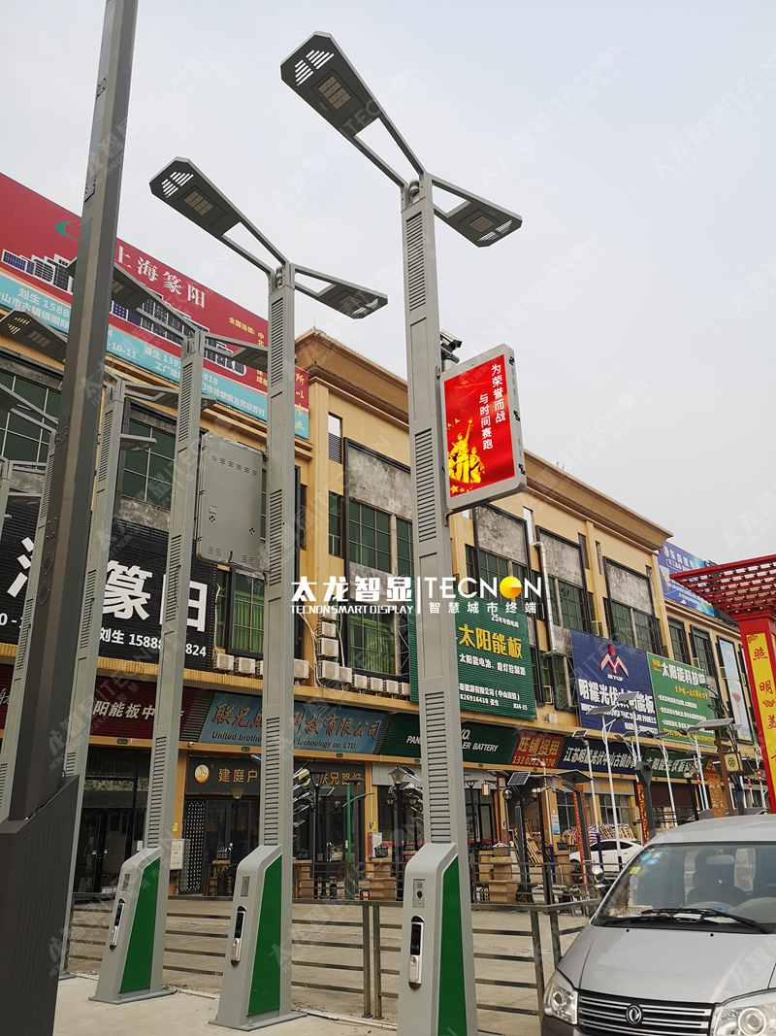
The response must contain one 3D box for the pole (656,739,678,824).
[{"bbox_3d":[11.943,12.040,33.897,0.200,5.256,0.200,-20,-28,38],"label":"pole"}]

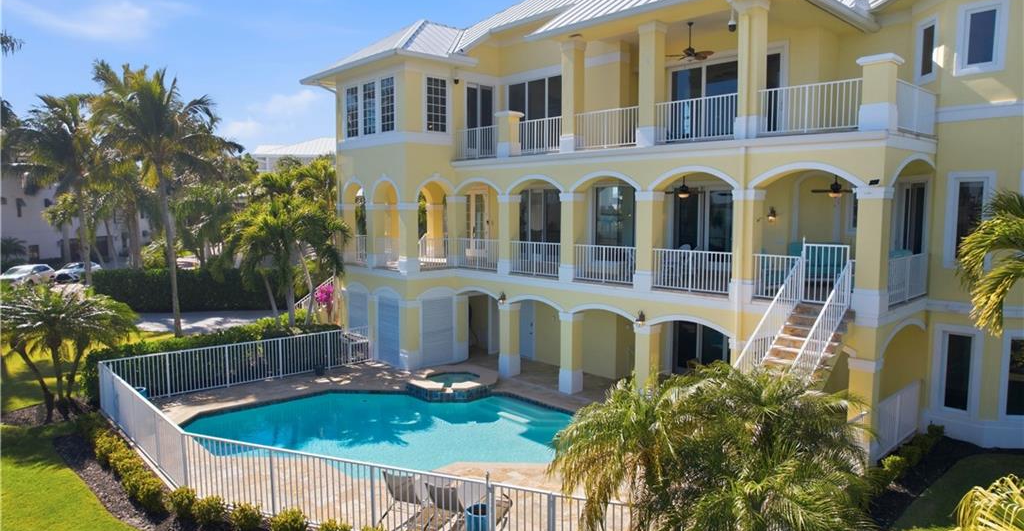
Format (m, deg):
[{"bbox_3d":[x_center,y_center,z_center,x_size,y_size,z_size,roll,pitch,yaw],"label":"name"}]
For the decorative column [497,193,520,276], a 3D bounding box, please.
[{"bbox_3d":[-0.074,-0.978,19.836,0.512,2.518,0.545,-5,8,-43],"label":"decorative column"}]

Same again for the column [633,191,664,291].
[{"bbox_3d":[3.448,-0.600,15.721,0.530,2.480,0.509,-5,8,-44],"label":"column"}]

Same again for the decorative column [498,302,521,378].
[{"bbox_3d":[-0.050,2.286,19.614,0.519,2.321,0.503,-5,8,-44],"label":"decorative column"}]

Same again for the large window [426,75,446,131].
[{"bbox_3d":[-2.490,-5.260,20.500,0.770,1.760,0.120,-5,7,-39],"label":"large window"}]

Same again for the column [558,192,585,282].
[{"bbox_3d":[1.693,-0.787,17.509,0.530,2.470,0.519,-5,8,-44],"label":"column"}]

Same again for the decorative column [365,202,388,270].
[{"bbox_3d":[-4.524,-0.976,21.078,0.488,2.226,0.504,-5,8,-44],"label":"decorative column"}]

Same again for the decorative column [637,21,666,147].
[{"bbox_3d":[3.510,-4.480,15.663,0.512,3.008,0.545,-5,8,-43],"label":"decorative column"}]

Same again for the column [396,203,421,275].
[{"bbox_3d":[-3.321,-0.841,20.393,0.520,2.400,0.520,-5,7,-38],"label":"column"}]

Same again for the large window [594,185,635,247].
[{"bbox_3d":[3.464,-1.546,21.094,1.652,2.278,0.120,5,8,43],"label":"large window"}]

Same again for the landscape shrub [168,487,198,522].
[{"bbox_3d":[-5.784,4.209,11.016,0.510,0.540,0.510,-5,8,-43],"label":"landscape shrub"}]

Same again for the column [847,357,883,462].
[{"bbox_3d":[6.989,2.938,12.423,0.530,2.189,0.509,-5,8,-44],"label":"column"}]

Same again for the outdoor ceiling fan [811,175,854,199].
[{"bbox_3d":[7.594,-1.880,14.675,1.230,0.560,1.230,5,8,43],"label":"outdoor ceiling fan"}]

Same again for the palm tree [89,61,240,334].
[{"bbox_3d":[-14.342,-2.652,26.139,5.400,11.527,5.400,-4,6,-29],"label":"palm tree"}]

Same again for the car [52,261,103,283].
[{"bbox_3d":[-33.268,0.410,48.231,1.850,1.460,4.900,-2,6,-18],"label":"car"}]

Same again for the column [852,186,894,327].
[{"bbox_3d":[6.985,-0.180,12.131,0.567,2.645,0.519,-5,8,-44],"label":"column"}]

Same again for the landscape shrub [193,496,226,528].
[{"bbox_3d":[-5.320,4.326,11.003,0.540,0.535,0.540,5,8,43],"label":"landscape shrub"}]

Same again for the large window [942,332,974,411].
[{"bbox_3d":[9.467,2.258,13.331,0.120,1.659,0.541,-5,8,-44],"label":"large window"}]

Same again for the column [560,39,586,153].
[{"bbox_3d":[1.719,-4.658,17.449,0.520,2.980,0.510,5,8,43],"label":"column"}]

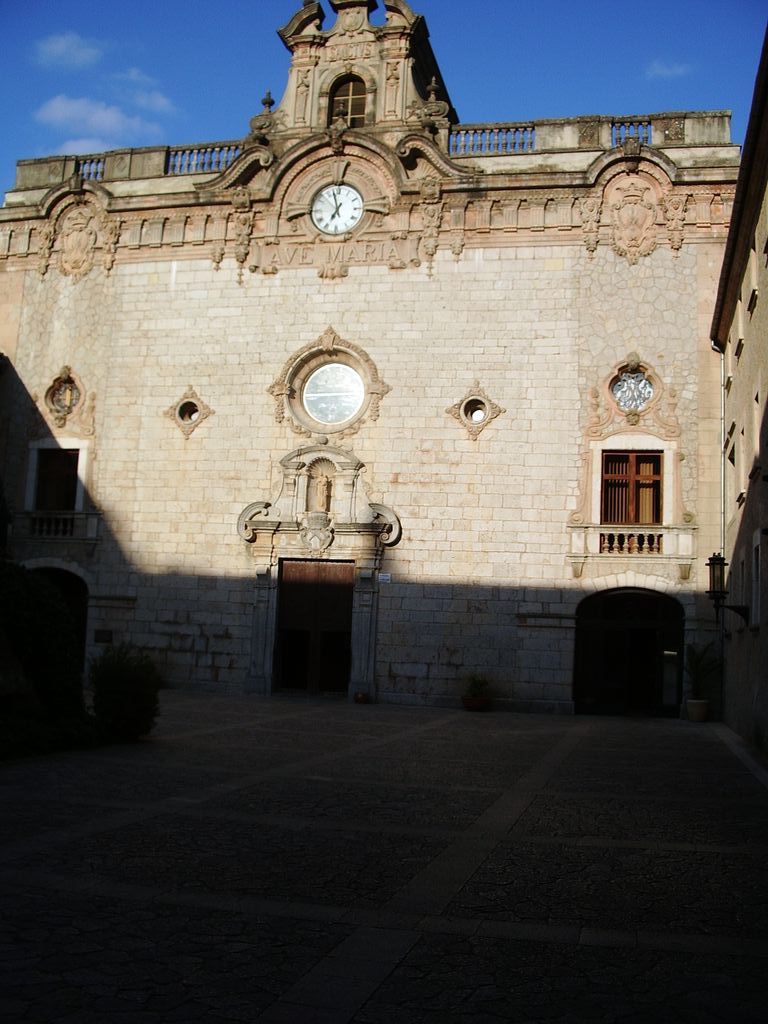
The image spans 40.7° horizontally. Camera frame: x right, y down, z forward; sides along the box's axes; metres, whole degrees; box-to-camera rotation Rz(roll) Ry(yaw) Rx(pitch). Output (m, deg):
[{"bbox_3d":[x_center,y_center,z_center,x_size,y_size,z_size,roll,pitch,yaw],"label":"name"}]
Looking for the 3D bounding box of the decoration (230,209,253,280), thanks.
[{"bbox_3d":[-4.226,-7.906,30.724,0.490,2.107,0.300,1,-7,14],"label":"decoration"}]

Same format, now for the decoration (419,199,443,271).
[{"bbox_3d":[1.319,-7.801,29.328,0.539,2.009,0.300,1,-7,14],"label":"decoration"}]

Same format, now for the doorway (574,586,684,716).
[{"bbox_3d":[7.585,4.326,32.140,3.268,3.730,0.700,1,-8,14],"label":"doorway"}]

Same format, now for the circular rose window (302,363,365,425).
[{"bbox_3d":[-1.477,-3.484,30.440,1.900,1.900,0.250,1,-8,14],"label":"circular rose window"}]

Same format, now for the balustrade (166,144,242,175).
[{"bbox_3d":[-4.988,-9.782,28.719,2.200,0.760,0.300,1,-7,11],"label":"balustrade"}]

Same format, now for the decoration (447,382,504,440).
[{"bbox_3d":[3.011,-3.311,34.108,1.889,1.896,0.250,1,-8,14],"label":"decoration"}]

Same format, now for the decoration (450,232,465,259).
[{"bbox_3d":[1.892,-6.857,26.644,0.330,0.640,0.200,1,-7,11],"label":"decoration"}]

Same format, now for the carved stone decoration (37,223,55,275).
[{"bbox_3d":[-9.424,-7.310,28.907,0.400,1.500,0.250,1,-7,11],"label":"carved stone decoration"}]

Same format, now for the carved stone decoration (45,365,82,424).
[{"bbox_3d":[-10.003,-3.597,32.241,1.250,1.920,0.350,1,-8,14],"label":"carved stone decoration"}]

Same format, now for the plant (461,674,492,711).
[{"bbox_3d":[2.413,4.703,26.954,0.735,0.911,0.706,1,-7,14],"label":"plant"}]

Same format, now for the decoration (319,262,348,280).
[{"bbox_3d":[-1.326,-6.317,27.202,0.750,0.420,0.300,1,-7,11],"label":"decoration"}]

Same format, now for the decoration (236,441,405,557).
[{"bbox_3d":[-2.187,-0.345,34.737,5.584,3.747,0.800,1,-8,14],"label":"decoration"}]

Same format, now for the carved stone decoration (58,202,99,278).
[{"bbox_3d":[-9.492,-8.403,32.181,1.098,2.254,0.300,1,-7,14],"label":"carved stone decoration"}]

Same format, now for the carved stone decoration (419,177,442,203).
[{"bbox_3d":[1.549,-10.923,35.189,0.680,0.850,0.500,1,-8,14],"label":"carved stone decoration"}]

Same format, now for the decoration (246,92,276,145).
[{"bbox_3d":[-4.447,-14.290,37.619,0.920,1.750,0.750,1,-8,14],"label":"decoration"}]

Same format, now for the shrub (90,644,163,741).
[{"bbox_3d":[-3.770,2.615,15.186,1.000,1.330,1.000,1,-7,11],"label":"shrub"}]

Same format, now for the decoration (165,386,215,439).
[{"bbox_3d":[-6.875,-3.516,36.584,1.798,1.821,0.250,1,-8,14],"label":"decoration"}]

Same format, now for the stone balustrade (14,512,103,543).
[{"bbox_3d":[-9.806,0.460,30.941,2.891,0.804,0.400,1,-7,14],"label":"stone balustrade"}]

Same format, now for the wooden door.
[{"bbox_3d":[-1.949,3.184,29.057,2.097,3.647,0.150,1,-7,14],"label":"wooden door"}]

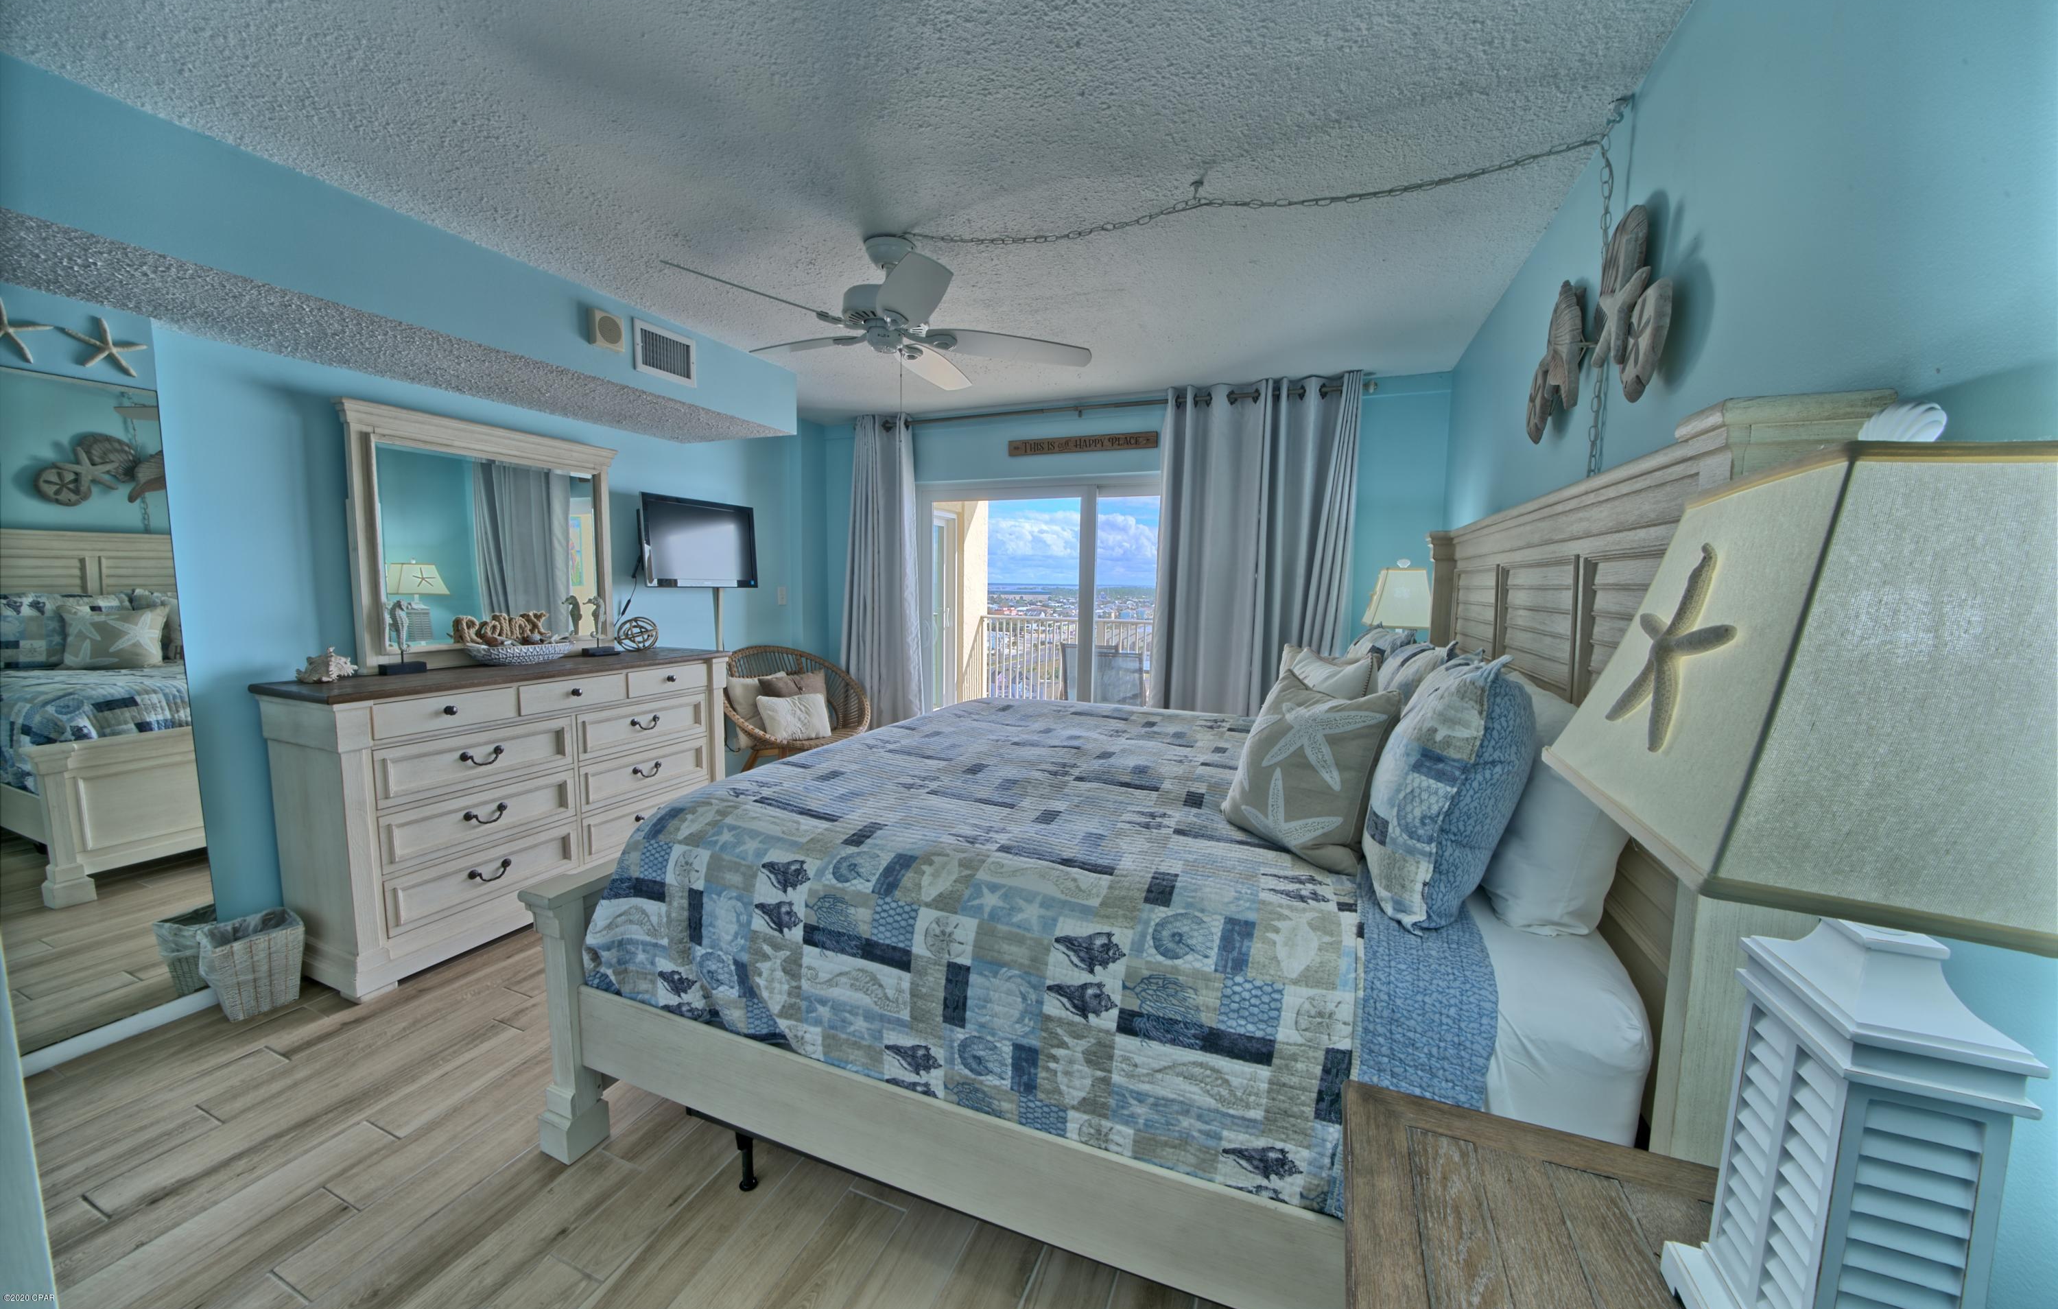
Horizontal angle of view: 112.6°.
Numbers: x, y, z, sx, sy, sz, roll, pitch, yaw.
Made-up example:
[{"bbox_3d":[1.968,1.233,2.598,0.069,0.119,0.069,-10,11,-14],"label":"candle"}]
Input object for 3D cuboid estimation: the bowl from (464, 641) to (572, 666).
[{"bbox_3d":[-2.136,0.002,2.905,0.232,0.101,0.413,3,6,22],"label":"bowl"}]

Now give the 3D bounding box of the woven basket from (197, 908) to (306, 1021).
[{"bbox_3d":[-2.555,1.036,2.265,0.235,0.250,0.205,4,7,34],"label":"woven basket"}]

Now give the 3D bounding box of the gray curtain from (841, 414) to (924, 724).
[{"bbox_3d":[-0.974,-0.310,4.514,0.624,2.407,0.151,3,6,22],"label":"gray curtain"}]

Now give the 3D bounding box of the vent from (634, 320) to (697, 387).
[{"bbox_3d":[-1.566,-1.301,2.979,0.025,0.203,0.306,3,6,22],"label":"vent"}]

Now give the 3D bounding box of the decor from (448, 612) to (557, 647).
[{"bbox_3d":[-2.187,-0.111,2.871,0.081,0.126,0.373,3,6,22],"label":"decor"}]

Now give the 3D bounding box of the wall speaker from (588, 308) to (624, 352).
[{"bbox_3d":[-1.609,-1.234,2.621,0.045,0.126,0.121,3,6,22],"label":"wall speaker"}]

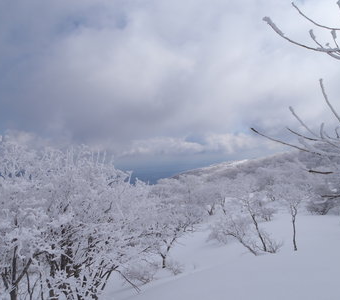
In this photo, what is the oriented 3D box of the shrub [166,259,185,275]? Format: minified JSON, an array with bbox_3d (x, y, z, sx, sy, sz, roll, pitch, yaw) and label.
[{"bbox_3d":[0.170,3.600,10.000,0.560,0.450,0.500,0,-1,0],"label":"shrub"}]

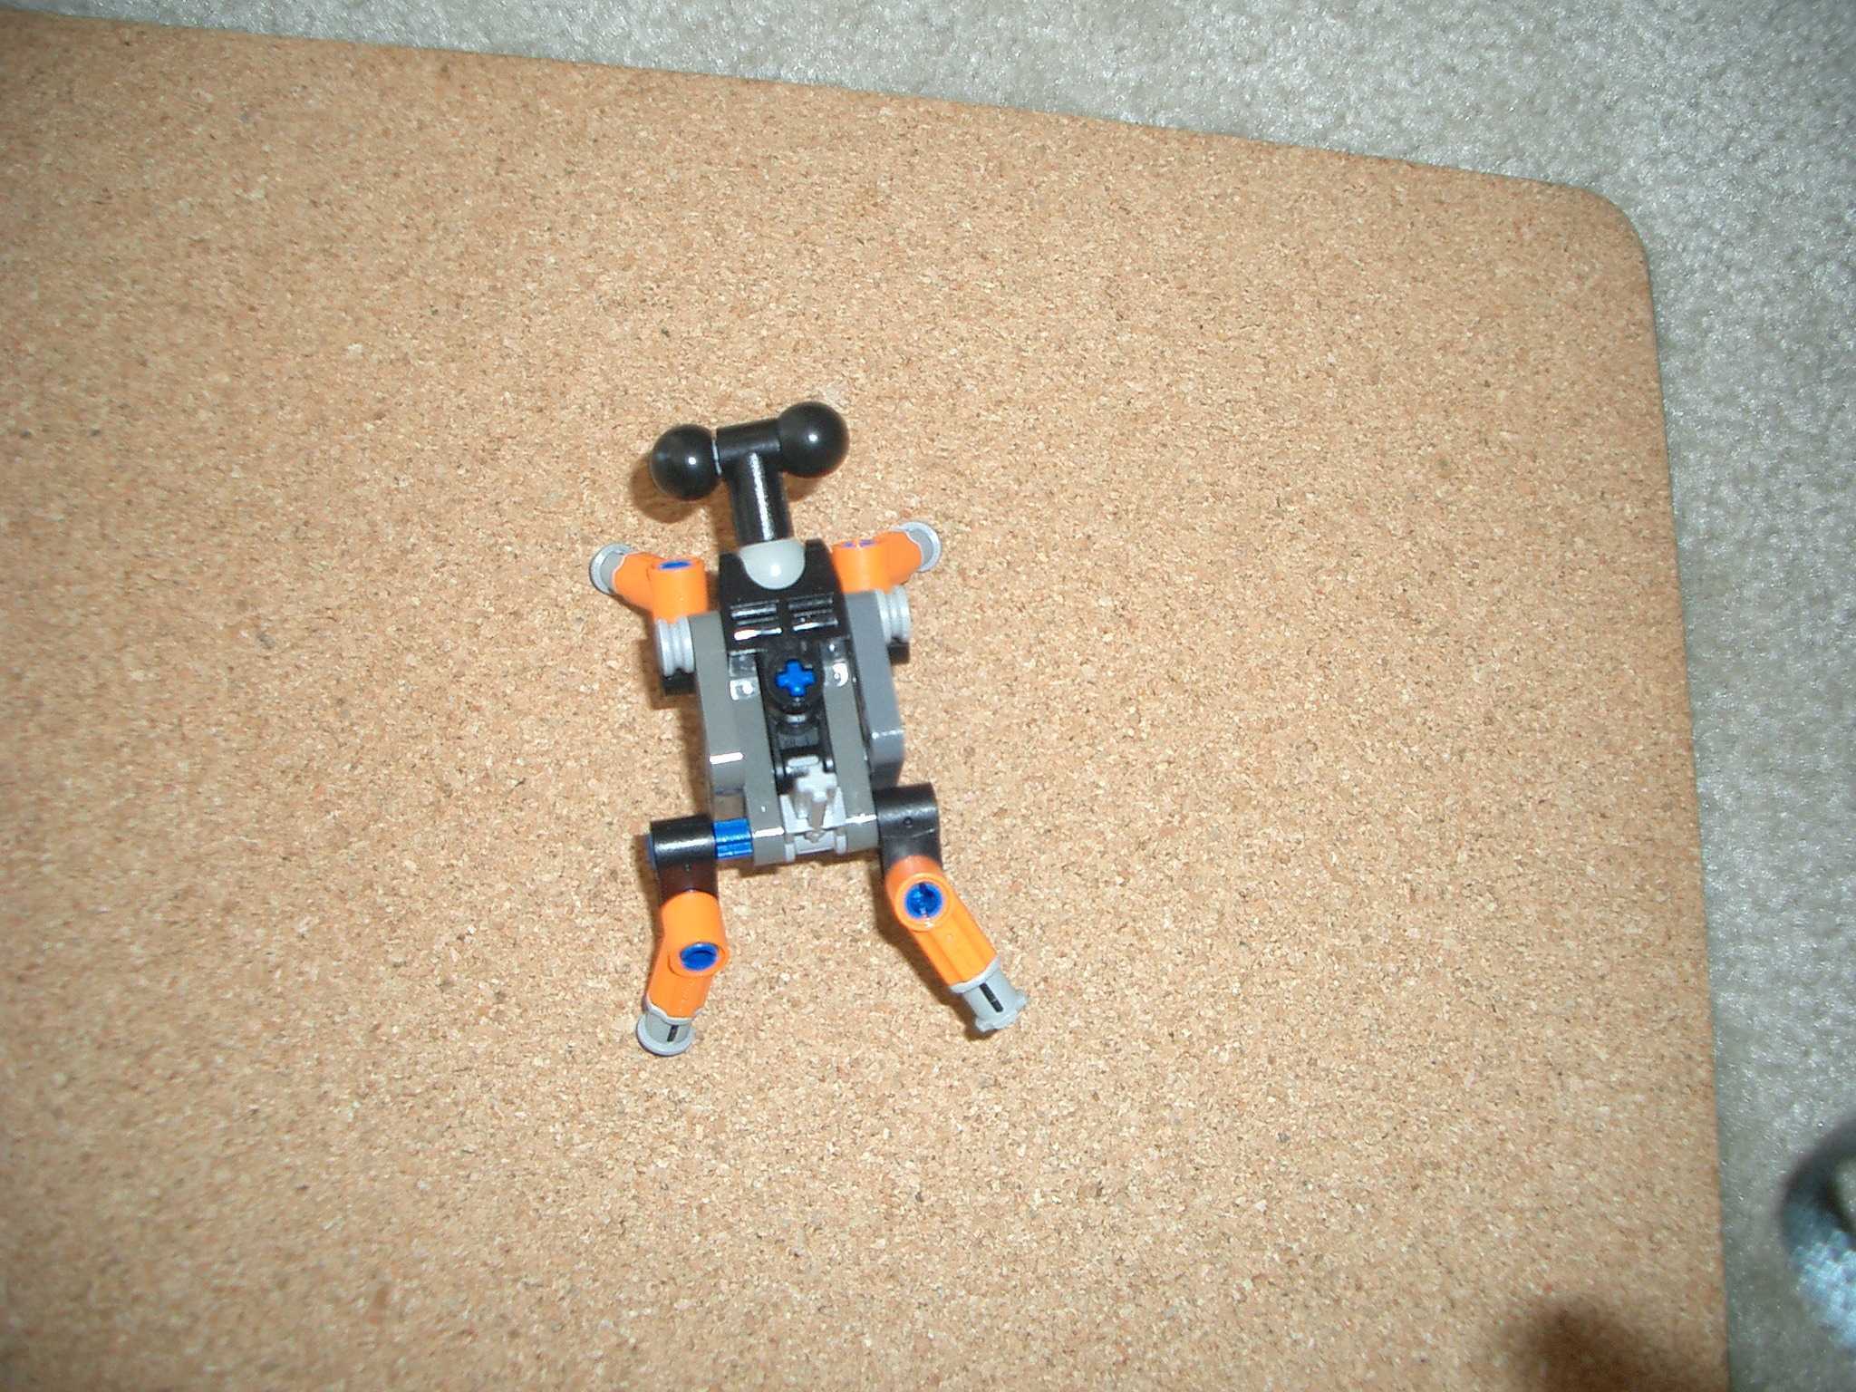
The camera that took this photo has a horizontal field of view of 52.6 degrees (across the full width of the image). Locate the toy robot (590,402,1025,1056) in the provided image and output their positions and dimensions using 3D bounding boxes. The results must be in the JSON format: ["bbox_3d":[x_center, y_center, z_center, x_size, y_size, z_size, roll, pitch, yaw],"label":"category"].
[{"bbox_3d":[-0.018,0.005,0.245,0.052,0.035,0.085,-6,62,-5],"label":"toy robot"}]

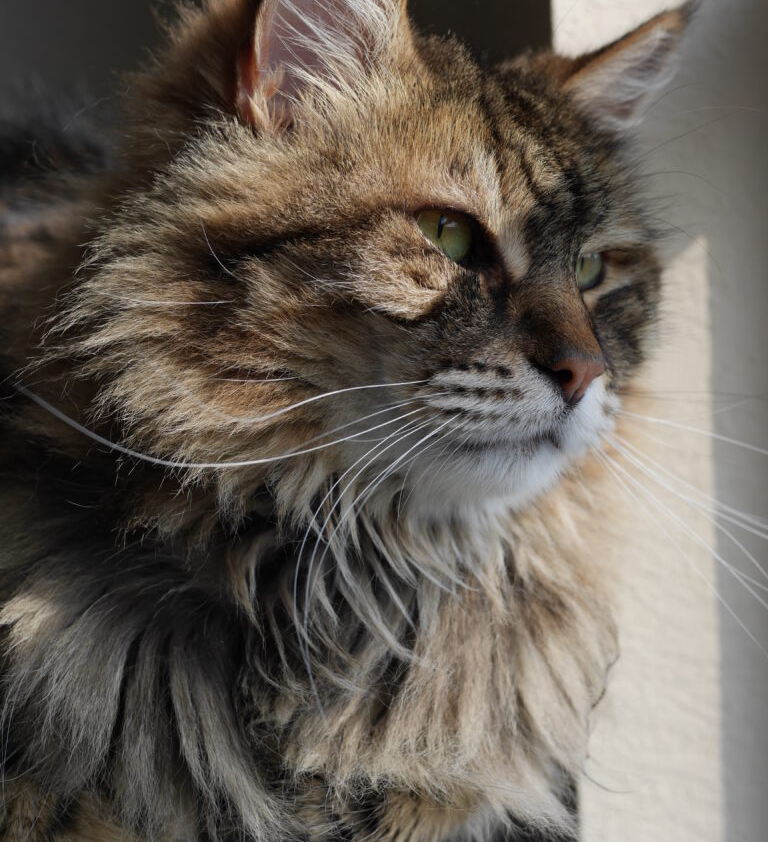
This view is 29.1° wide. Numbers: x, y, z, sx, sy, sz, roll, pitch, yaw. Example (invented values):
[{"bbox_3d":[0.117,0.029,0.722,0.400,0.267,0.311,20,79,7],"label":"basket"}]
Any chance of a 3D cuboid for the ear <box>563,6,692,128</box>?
[{"bbox_3d":[0.072,-0.105,0.437,0.021,0.036,0.052,23,61,36],"label":"ear"}]

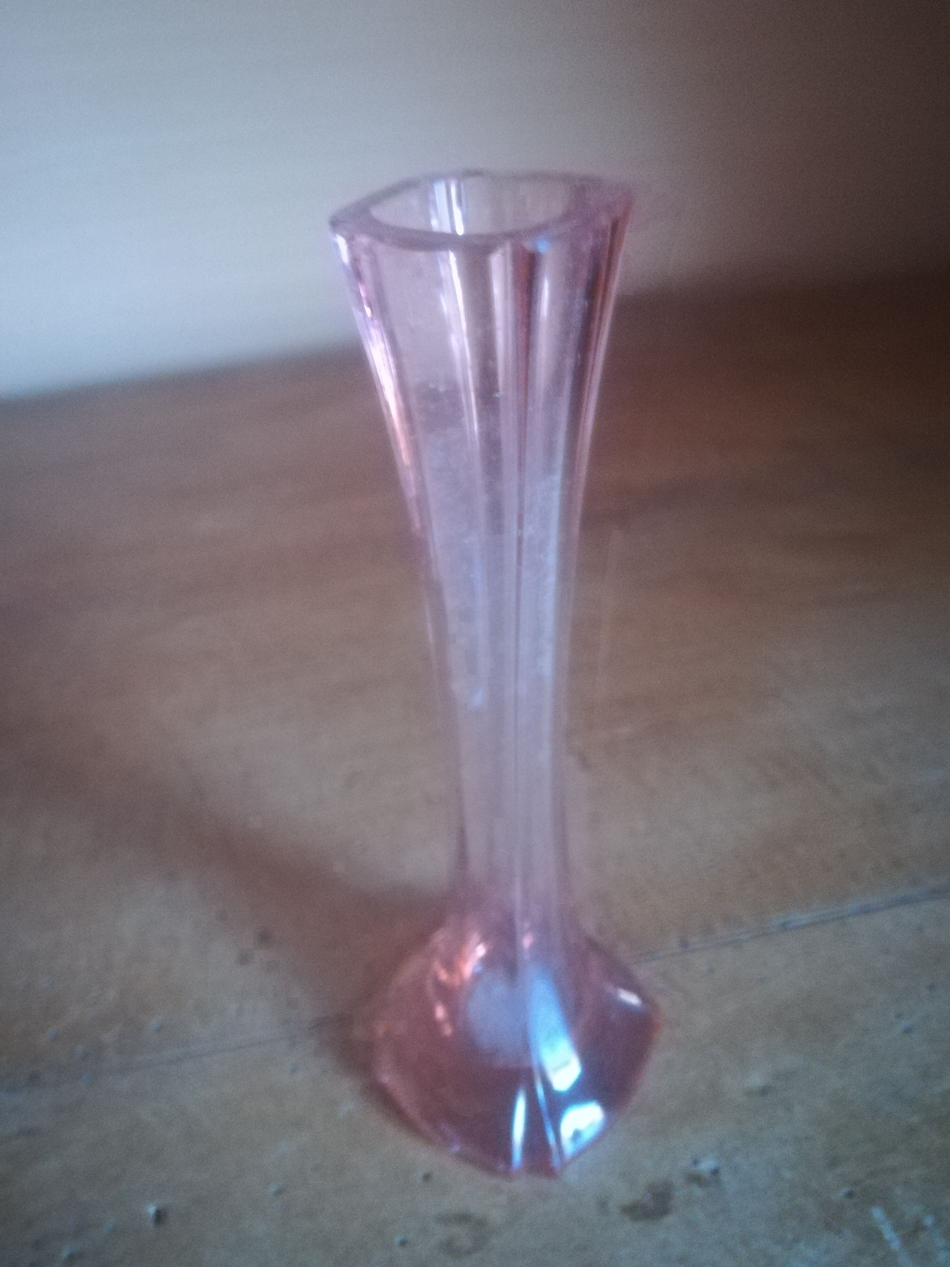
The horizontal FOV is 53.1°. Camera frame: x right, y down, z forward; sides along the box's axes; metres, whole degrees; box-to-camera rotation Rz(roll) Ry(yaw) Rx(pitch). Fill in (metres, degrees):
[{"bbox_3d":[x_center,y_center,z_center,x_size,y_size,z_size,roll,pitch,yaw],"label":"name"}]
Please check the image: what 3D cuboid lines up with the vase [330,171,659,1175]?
[{"bbox_3d":[0.006,0.023,0.185,0.059,0.198,0.059,26,46,33],"label":"vase"}]

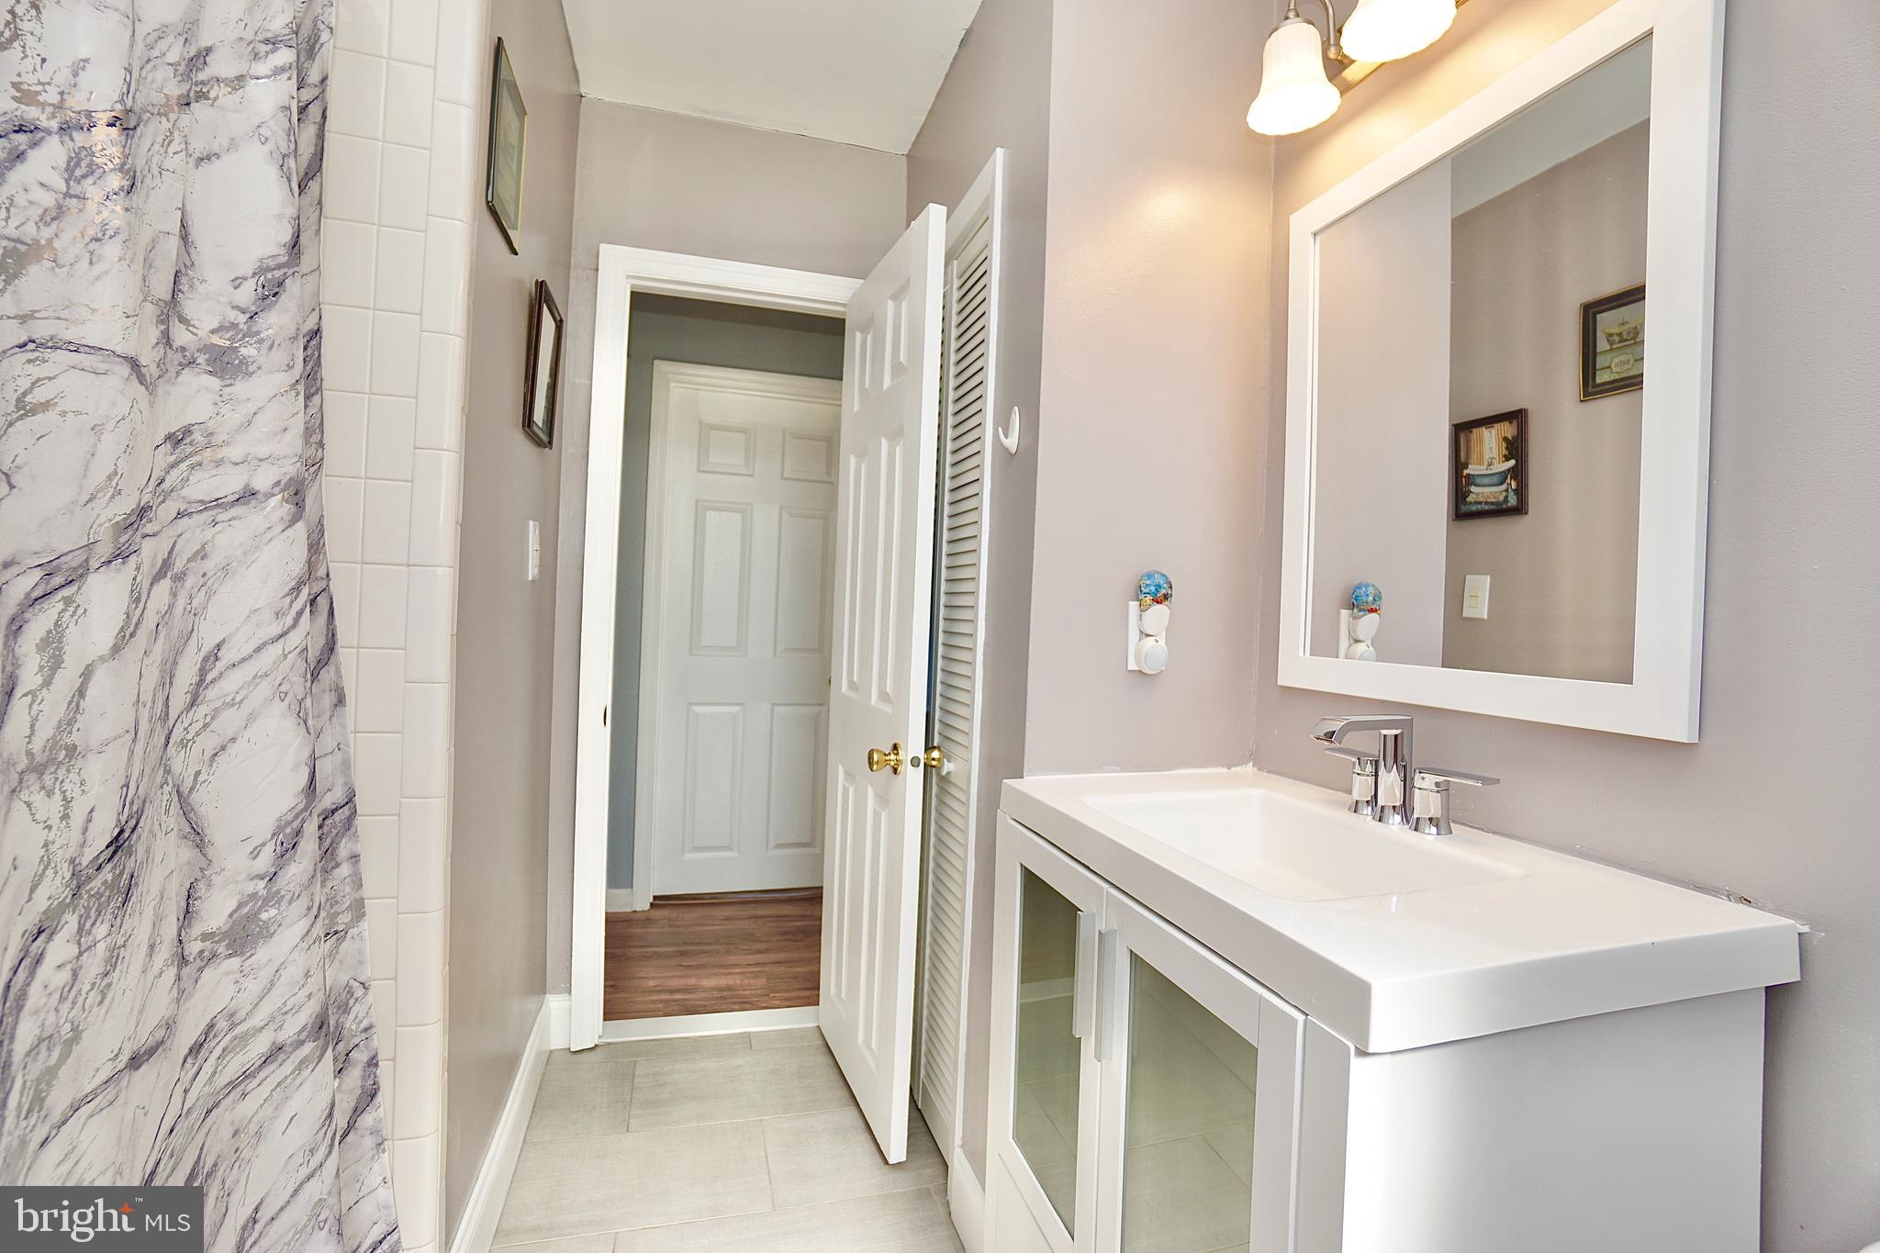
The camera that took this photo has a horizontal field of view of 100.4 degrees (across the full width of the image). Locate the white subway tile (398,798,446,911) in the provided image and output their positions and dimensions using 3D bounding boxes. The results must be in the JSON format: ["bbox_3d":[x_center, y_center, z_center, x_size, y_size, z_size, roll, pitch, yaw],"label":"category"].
[{"bbox_3d":[-0.691,0.304,1.049,0.051,0.152,0.009,2,0,-17],"label":"white subway tile"}]

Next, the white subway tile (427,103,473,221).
[{"bbox_3d":[-0.649,-0.620,1.048,0.051,0.152,0.009,2,0,-17],"label":"white subway tile"}]

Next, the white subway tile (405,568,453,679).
[{"bbox_3d":[-0.677,-0.002,1.042,0.052,0.152,0.009,2,0,-17],"label":"white subway tile"}]

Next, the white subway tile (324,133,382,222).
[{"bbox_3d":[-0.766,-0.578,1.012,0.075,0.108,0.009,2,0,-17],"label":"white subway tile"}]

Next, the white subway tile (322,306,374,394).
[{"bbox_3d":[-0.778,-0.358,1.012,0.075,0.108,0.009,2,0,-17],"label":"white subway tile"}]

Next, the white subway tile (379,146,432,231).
[{"bbox_3d":[-0.719,-0.589,1.056,0.053,0.108,0.009,2,0,-16],"label":"white subway tile"}]

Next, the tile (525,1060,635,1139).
[{"bbox_3d":[-0.855,1.138,1.883,0.220,0.010,0.303,2,0,-17],"label":"tile"}]

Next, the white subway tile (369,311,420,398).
[{"bbox_3d":[-0.711,-0.353,1.025,0.053,0.108,0.009,2,0,-17],"label":"white subway tile"}]

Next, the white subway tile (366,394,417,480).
[{"bbox_3d":[-0.736,-0.252,1.054,0.051,0.111,0.009,2,0,-16],"label":"white subway tile"}]

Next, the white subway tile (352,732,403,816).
[{"bbox_3d":[-0.739,0.194,1.032,0.050,0.108,0.009,2,0,-17],"label":"white subway tile"}]

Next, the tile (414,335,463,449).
[{"bbox_3d":[-0.662,-0.309,1.041,0.052,0.152,0.009,2,0,-17],"label":"tile"}]

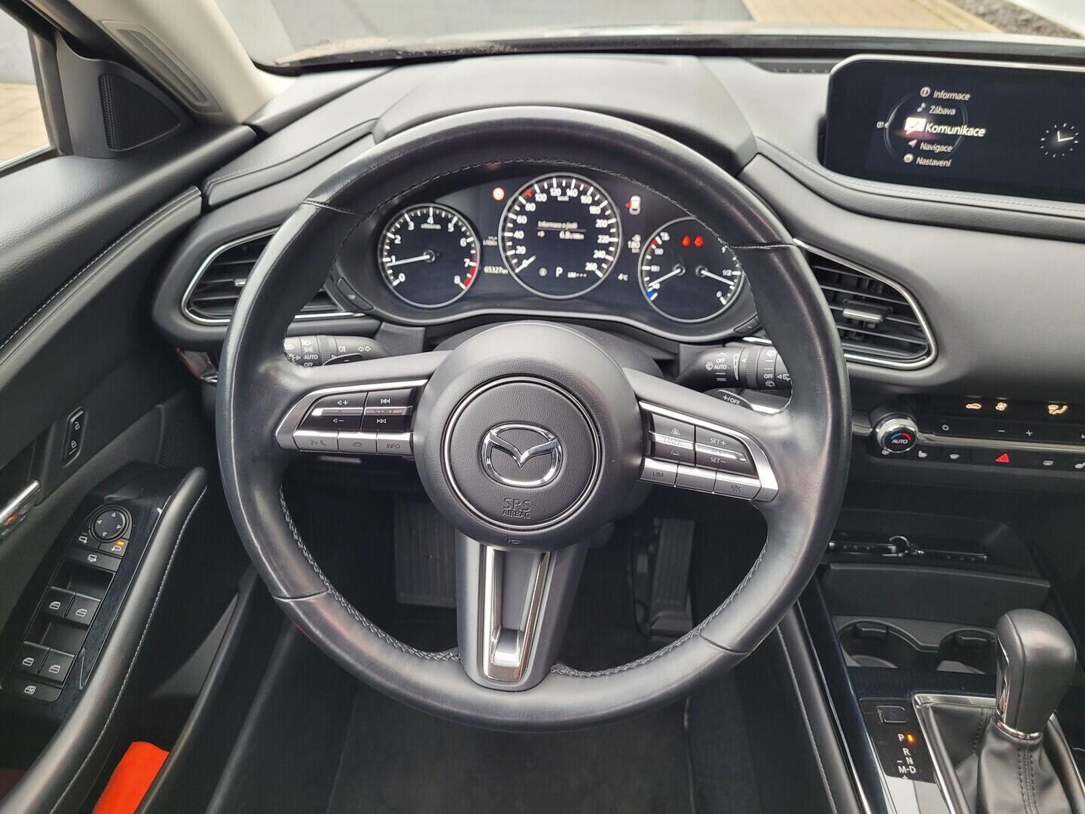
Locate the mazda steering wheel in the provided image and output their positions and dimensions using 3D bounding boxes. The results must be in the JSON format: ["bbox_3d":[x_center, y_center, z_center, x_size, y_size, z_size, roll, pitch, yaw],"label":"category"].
[{"bbox_3d":[-0.008,0.015,0.501,0.372,0.372,0.095,4,10,3],"label":"mazda steering wheel"}]

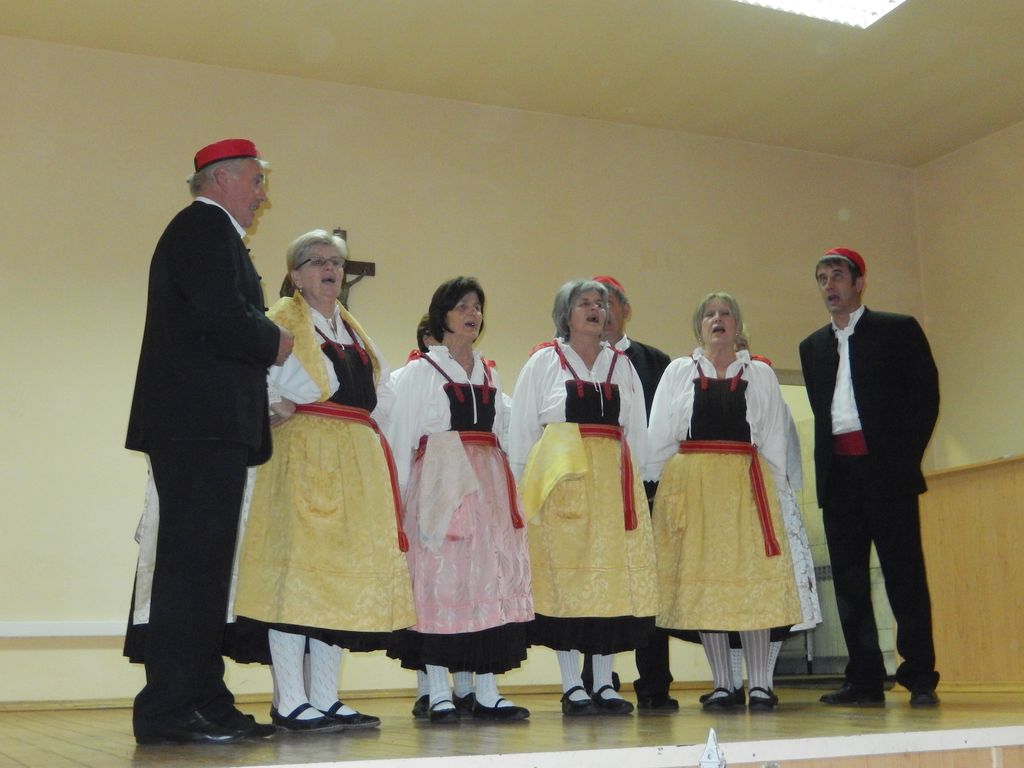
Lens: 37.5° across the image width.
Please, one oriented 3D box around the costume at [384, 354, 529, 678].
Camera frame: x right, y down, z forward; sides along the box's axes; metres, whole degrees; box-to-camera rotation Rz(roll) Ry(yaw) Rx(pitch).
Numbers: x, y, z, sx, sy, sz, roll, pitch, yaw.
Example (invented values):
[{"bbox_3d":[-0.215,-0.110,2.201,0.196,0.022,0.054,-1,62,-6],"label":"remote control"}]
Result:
[{"bbox_3d":[-0.187,0.448,5.476,0.550,1.191,0.460,5,-12,-31],"label":"costume"}]

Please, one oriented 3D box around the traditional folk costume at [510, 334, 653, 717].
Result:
[{"bbox_3d":[0.269,0.519,5.697,0.540,1.411,0.440,3,-11,-24],"label":"traditional folk costume"}]

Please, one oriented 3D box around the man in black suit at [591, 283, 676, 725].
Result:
[{"bbox_3d":[0.443,0.410,6.167,0.520,1.780,0.360,0,-10,-5],"label":"man in black suit"}]

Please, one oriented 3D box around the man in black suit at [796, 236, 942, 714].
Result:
[{"bbox_3d":[1.395,0.336,5.942,0.540,1.810,0.420,-10,-13,42],"label":"man in black suit"}]

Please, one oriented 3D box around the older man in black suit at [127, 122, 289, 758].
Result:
[{"bbox_3d":[-0.876,0.134,4.460,0.480,1.795,0.540,-1,-10,0],"label":"older man in black suit"}]

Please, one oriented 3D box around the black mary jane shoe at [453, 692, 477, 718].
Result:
[{"bbox_3d":[-0.164,1.164,5.511,0.090,0.094,0.250,-2,-10,3],"label":"black mary jane shoe"}]

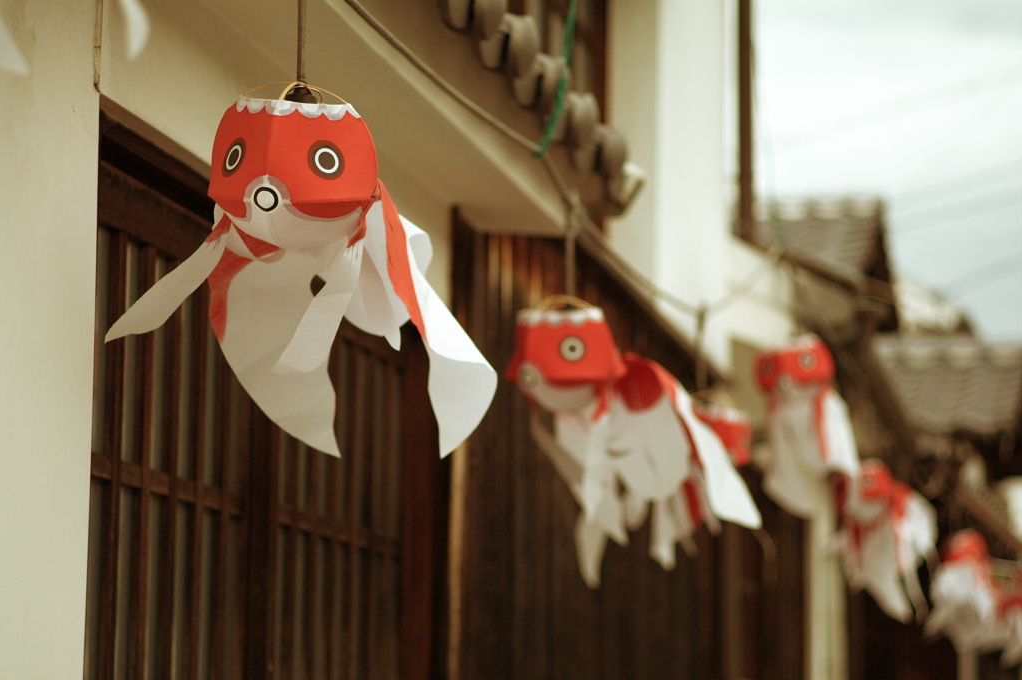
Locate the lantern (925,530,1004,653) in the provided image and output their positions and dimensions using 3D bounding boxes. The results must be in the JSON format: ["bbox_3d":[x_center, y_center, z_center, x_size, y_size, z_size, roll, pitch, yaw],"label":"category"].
[{"bbox_3d":[1.916,1.062,12.600,0.360,0.490,0.420,-1,-9,12],"label":"lantern"}]

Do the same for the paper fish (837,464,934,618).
[{"bbox_3d":[1.281,0.689,10.200,0.320,0.500,0.420,-5,-10,33],"label":"paper fish"}]

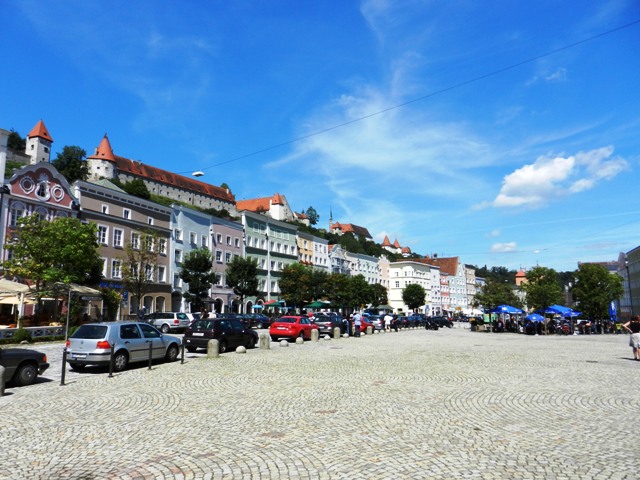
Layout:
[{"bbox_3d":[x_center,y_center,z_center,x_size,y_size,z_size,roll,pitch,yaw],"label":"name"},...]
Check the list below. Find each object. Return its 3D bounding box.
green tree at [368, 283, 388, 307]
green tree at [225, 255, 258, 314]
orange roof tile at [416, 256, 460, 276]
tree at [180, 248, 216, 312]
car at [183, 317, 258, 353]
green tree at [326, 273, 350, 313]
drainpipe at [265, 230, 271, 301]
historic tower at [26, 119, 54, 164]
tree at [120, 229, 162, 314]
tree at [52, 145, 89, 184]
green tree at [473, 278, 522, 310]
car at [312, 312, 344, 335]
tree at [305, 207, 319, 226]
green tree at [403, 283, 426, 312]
[{"bbox_3d":[10.953,11.507,86.542,3.800,7.080,3.800,0,-9,0],"label":"green tree"},{"bbox_3d":[-8.401,5.798,49.710,3.700,7.500,3.700,0,-9,0],"label":"green tree"},{"bbox_3d":[37.774,8.319,150.483,14.000,6.300,6.500,-6,-10,33],"label":"orange roof tile"},{"bbox_3d":[-11.725,4.738,44.605,3.500,7.900,3.500,0,-9,0],"label":"tree"},{"bbox_3d":[-4.482,4.422,21.833,1.690,1.440,3.920,-4,-10,23],"label":"car"},{"bbox_3d":[2.825,8.792,70.586,3.900,7.670,3.900,0,-9,0],"label":"green tree"},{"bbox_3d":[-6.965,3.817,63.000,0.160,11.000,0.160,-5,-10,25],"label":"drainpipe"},{"bbox_3d":[-98.814,-34.293,163.405,5.800,18.000,5.800,-3,-9,16],"label":"historic tower"},{"bbox_3d":[-16.161,3.576,41.846,3.600,8.600,3.600,3,-9,-21],"label":"tree"},{"bbox_3d":[-89.103,-26.355,165.729,11.500,13.800,11.500,5,-10,-29],"label":"tree"},{"bbox_3d":[16.853,6.172,43.885,4.500,5.030,4.500,0,-9,0],"label":"green tree"},{"bbox_3d":[0.845,6.145,33.453,1.780,1.670,4.400,-3,-9,20],"label":"car"},{"bbox_3d":[-5.536,-15.175,301.031,8.300,12.700,8.300,0,-9,0],"label":"tree"},{"bbox_3d":[17.276,11.426,84.498,4.200,6.900,4.200,-2,-9,11],"label":"green tree"}]

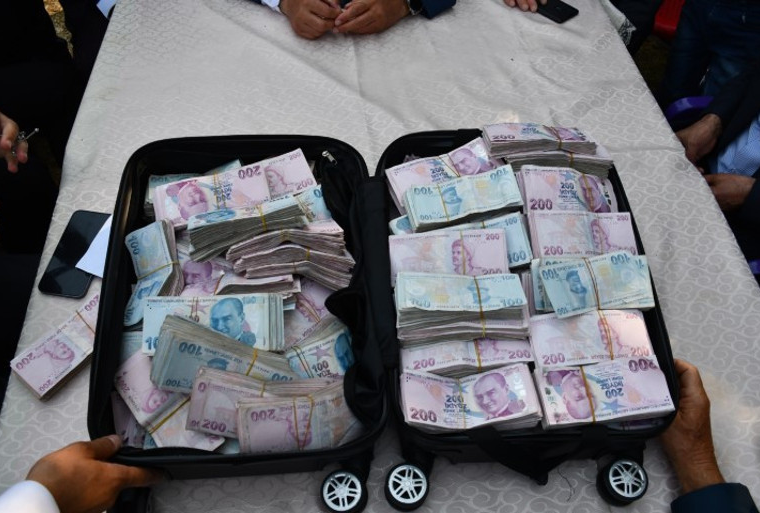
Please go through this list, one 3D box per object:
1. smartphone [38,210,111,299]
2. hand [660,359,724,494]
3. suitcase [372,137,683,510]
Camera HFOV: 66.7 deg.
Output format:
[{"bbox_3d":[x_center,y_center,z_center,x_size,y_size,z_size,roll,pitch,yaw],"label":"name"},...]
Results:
[{"bbox_3d":[-0.458,-0.005,0.882,0.072,0.008,0.147,7,59,3],"label":"smartphone"},{"bbox_3d":[0.382,0.213,0.720,0.078,0.080,0.165,5,59,2],"label":"hand"},{"bbox_3d":[0.179,0.058,0.804,0.355,0.105,0.545,-2,59,-3],"label":"suitcase"}]

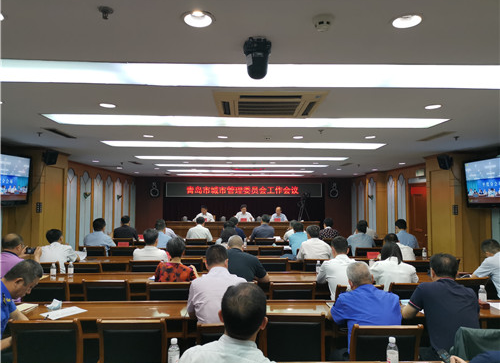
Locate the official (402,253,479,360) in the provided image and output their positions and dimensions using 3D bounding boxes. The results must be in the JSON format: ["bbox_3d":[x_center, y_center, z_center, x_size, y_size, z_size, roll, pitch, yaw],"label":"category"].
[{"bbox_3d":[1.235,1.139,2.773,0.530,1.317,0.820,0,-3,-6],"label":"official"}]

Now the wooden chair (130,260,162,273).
[{"bbox_3d":[-1.352,1.489,5.327,0.450,0.885,0.540,0,-3,-2],"label":"wooden chair"}]

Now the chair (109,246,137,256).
[{"bbox_3d":[-2.148,1.559,6.840,0.460,0.870,0.540,0,-3,-2],"label":"chair"}]

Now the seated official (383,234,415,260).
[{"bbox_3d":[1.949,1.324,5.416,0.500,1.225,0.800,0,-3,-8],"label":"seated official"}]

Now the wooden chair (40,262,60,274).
[{"bbox_3d":[-2.754,1.529,5.383,0.470,0.880,0.540,0,-3,-2],"label":"wooden chair"}]

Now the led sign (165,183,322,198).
[{"bbox_3d":[-0.207,0.328,14.704,5.880,0.560,0.120,0,-3,-2],"label":"led sign"}]

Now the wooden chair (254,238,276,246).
[{"bbox_3d":[0.313,1.649,8.365,0.450,0.885,0.540,0,-3,-2],"label":"wooden chair"}]

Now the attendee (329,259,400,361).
[{"bbox_3d":[0.756,1.174,2.802,0.510,1.250,0.820,0,-3,-2],"label":"attendee"}]

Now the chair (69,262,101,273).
[{"bbox_3d":[-2.219,1.529,5.383,0.470,0.880,0.540,0,-3,-2],"label":"chair"}]

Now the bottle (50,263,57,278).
[{"bbox_3d":[-2.328,1.042,4.624,0.063,0.165,0.063,0,-3,-2],"label":"bottle"}]

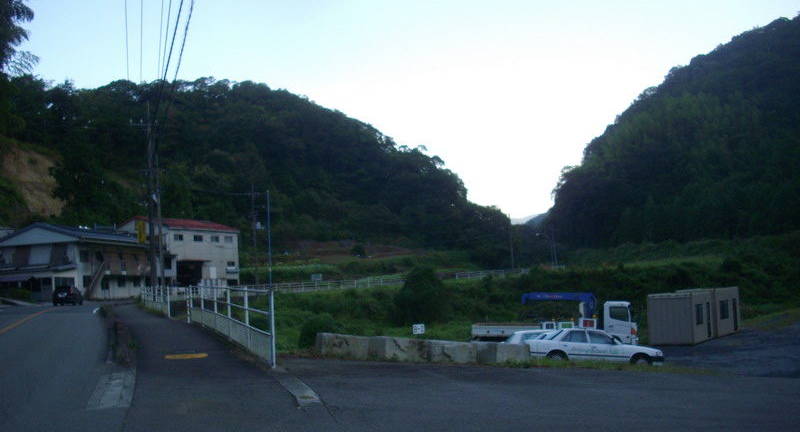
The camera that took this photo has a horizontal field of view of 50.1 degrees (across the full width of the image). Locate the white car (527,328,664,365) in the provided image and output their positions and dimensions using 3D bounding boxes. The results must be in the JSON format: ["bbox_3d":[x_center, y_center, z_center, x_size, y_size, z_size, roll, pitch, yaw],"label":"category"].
[{"bbox_3d":[6.796,4.637,30.041,4.680,1.380,1.690,0,-3,3],"label":"white car"}]

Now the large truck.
[{"bbox_3d":[7.610,5.303,42.690,8.100,3.000,2.300,-2,-3,10],"label":"large truck"}]

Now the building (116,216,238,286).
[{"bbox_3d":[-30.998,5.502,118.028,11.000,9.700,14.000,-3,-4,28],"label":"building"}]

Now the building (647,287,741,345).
[{"bbox_3d":[16.701,5.429,48.007,2.250,2.600,10.600,-4,-4,33],"label":"building"}]

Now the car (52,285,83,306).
[{"bbox_3d":[-26.656,6.380,68.549,1.700,1.630,4.100,-1,-3,-8],"label":"car"}]

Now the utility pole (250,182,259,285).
[{"bbox_3d":[-16.658,2.409,98.371,0.400,12.400,0.400,-1,-3,0],"label":"utility pole"}]

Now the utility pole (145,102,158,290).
[{"bbox_3d":[-15.406,-0.665,53.380,0.450,12.700,0.450,-1,-3,0],"label":"utility pole"}]

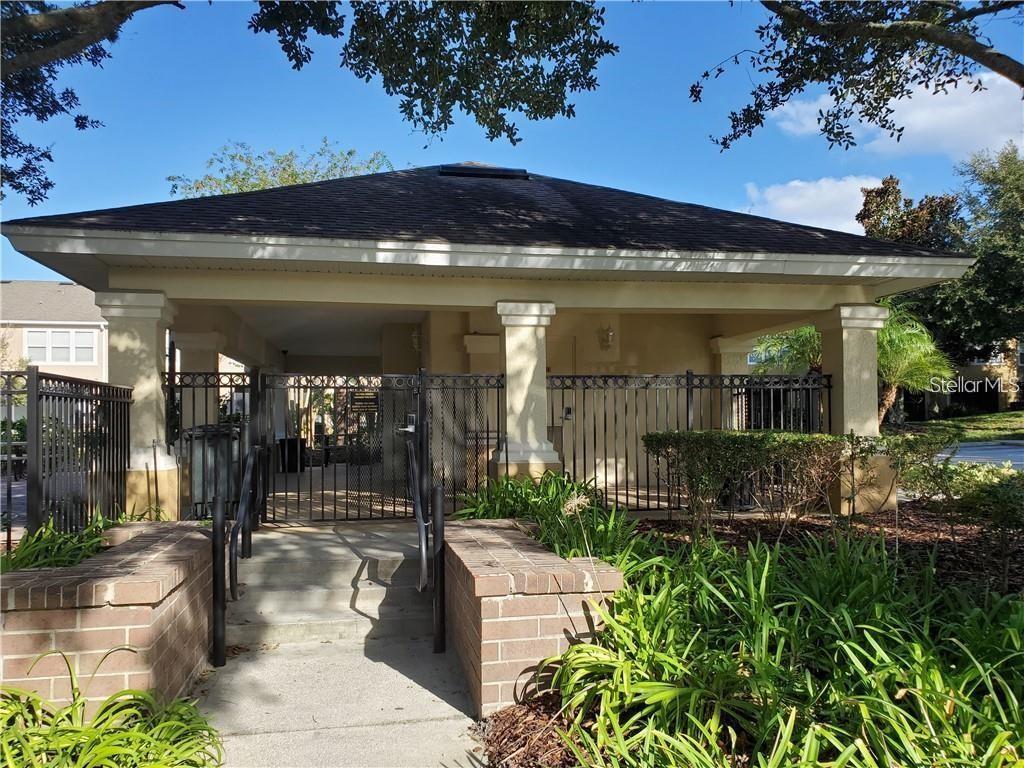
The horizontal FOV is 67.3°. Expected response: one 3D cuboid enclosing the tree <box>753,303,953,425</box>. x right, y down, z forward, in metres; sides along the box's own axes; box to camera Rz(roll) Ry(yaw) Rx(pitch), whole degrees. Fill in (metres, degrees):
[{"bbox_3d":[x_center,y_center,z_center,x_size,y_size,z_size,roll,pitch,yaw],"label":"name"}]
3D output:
[{"bbox_3d":[5.313,0.139,11.999,2.750,2.840,2.450,0,-1,-13],"label":"tree"}]

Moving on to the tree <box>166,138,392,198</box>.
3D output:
[{"bbox_3d":[-7.258,-2.866,24.006,8.000,9.570,7.500,0,-1,-13],"label":"tree"}]

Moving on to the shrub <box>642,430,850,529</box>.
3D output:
[{"bbox_3d":[2.296,0.961,7.417,2.100,0.970,0.800,0,-1,-13],"label":"shrub"}]

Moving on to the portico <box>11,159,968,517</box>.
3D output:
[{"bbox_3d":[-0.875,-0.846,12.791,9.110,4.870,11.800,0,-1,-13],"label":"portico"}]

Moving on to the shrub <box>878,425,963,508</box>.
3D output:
[{"bbox_3d":[4.292,0.879,8.100,0.850,0.900,0.780,0,-1,-13],"label":"shrub"}]

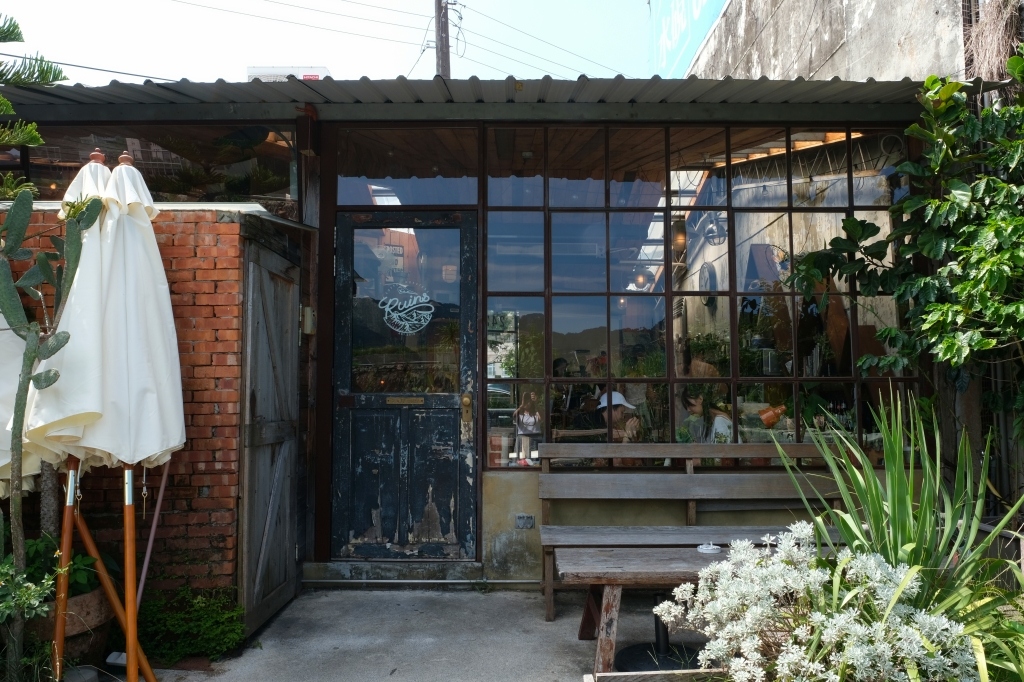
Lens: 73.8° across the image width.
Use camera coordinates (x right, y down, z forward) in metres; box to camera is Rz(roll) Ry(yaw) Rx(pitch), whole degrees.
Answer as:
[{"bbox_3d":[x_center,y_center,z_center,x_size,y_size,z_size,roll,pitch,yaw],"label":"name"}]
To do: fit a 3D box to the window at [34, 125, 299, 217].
[{"bbox_3d":[-2.222,-1.081,4.361,1.740,0.619,0.070,0,-4,0],"label":"window"}]

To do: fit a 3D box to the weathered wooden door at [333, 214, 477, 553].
[{"bbox_3d":[-0.676,0.265,4.272,0.921,2.171,0.060,0,-4,0],"label":"weathered wooden door"}]

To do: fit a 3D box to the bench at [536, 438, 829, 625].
[{"bbox_3d":[1.065,1.050,3.859,1.830,0.900,0.520,0,-4,0],"label":"bench"}]

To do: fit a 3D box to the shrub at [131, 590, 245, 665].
[{"bbox_3d":[-1.550,1.318,3.210,0.570,0.290,0.340,0,-4,0],"label":"shrub"}]

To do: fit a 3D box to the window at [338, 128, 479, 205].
[{"bbox_3d":[-0.676,-1.117,4.364,0.926,0.522,0.070,0,-4,0],"label":"window"}]

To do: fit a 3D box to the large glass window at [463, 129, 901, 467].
[{"bbox_3d":[1.151,-0.293,4.309,2.707,2.212,0.080,0,-4,0],"label":"large glass window"}]

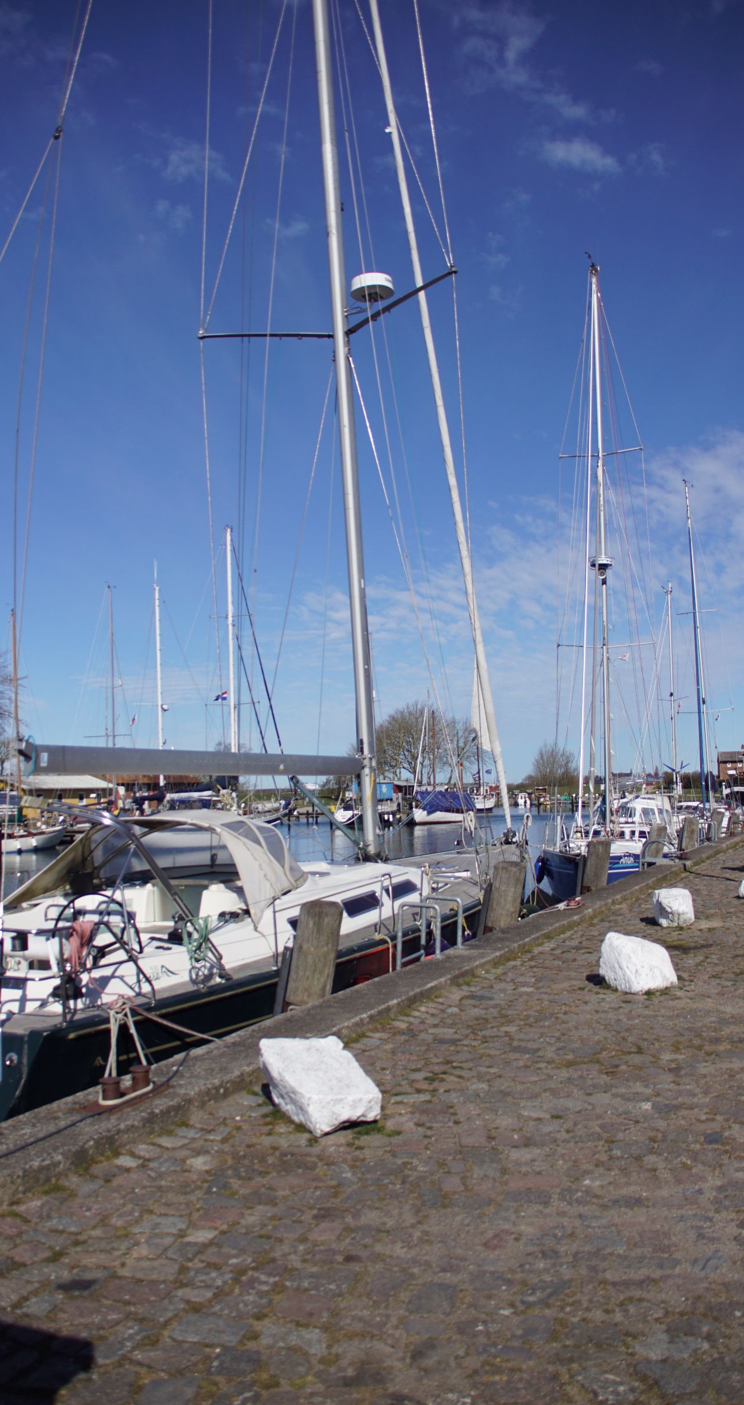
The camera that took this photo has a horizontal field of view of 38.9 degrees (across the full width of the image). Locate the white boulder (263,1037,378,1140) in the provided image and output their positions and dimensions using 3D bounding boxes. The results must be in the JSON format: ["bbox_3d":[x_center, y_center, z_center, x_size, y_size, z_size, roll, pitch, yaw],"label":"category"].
[{"bbox_3d":[-0.249,1.893,5.219,0.390,0.320,0.620,1,-5,-25],"label":"white boulder"}]

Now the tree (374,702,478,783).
[{"bbox_3d":[5.857,5.151,112.423,10.800,10.383,9.500,-1,-5,0],"label":"tree"}]

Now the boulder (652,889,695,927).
[{"bbox_3d":[3.536,2.375,12.288,0.460,0.410,0.440,-2,-5,16],"label":"boulder"}]

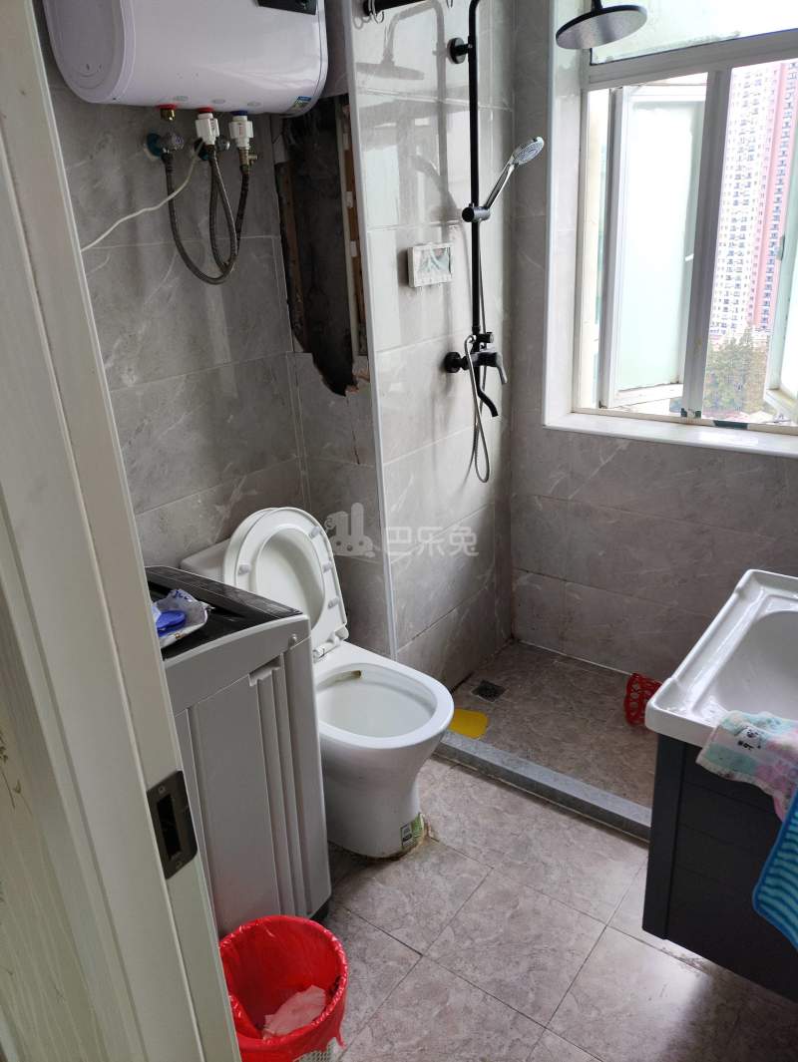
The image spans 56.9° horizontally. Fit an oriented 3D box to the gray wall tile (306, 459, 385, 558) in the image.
[{"bbox_3d":[-0.164,-0.069,2.201,0.291,0.300,0.010,13,27,36],"label":"gray wall tile"}]

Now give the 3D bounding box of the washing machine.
[{"bbox_3d":[-0.525,0.553,1.554,0.510,0.890,0.520,13,28,35],"label":"washing machine"}]

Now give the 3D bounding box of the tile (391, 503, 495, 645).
[{"bbox_3d":[0.168,0.136,2.440,0.010,0.300,0.600,13,27,36],"label":"tile"}]

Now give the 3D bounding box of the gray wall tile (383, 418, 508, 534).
[{"bbox_3d":[0.153,-0.146,2.335,0.010,0.301,0.615,13,27,36],"label":"gray wall tile"}]

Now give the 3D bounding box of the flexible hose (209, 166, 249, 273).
[{"bbox_3d":[-0.389,-0.716,1.697,0.105,0.215,0.085,13,28,35],"label":"flexible hose"}]

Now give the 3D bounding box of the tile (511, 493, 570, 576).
[{"bbox_3d":[0.500,0.015,2.646,0.210,0.300,0.012,13,28,35],"label":"tile"}]

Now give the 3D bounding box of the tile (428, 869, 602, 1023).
[{"bbox_3d":[0.268,0.937,1.680,0.300,0.012,0.300,13,28,35],"label":"tile"}]

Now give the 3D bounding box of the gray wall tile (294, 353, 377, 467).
[{"bbox_3d":[-0.167,-0.345,2.050,0.288,0.300,0.012,13,28,35],"label":"gray wall tile"}]

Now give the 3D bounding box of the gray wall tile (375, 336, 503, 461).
[{"bbox_3d":[0.129,-0.422,2.189,0.012,0.300,0.620,13,28,35],"label":"gray wall tile"}]

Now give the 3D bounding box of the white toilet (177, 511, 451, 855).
[{"bbox_3d":[-0.168,0.384,1.977,0.715,0.850,0.365,13,27,36],"label":"white toilet"}]

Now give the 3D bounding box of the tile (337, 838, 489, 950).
[{"bbox_3d":[0.025,0.883,1.850,0.300,0.012,0.300,13,28,35],"label":"tile"}]

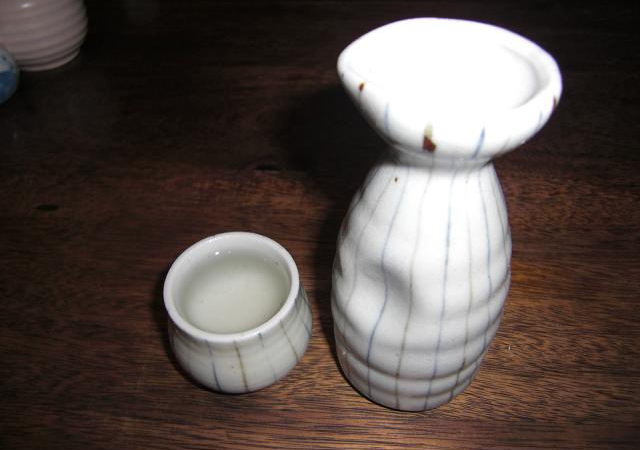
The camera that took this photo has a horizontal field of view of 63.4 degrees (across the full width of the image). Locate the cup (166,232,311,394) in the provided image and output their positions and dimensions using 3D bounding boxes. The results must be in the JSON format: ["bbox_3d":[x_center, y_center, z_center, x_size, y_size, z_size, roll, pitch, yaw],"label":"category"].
[{"bbox_3d":[-0.032,0.038,0.212,0.058,0.048,0.058,-1,48,1],"label":"cup"}]

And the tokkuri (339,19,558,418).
[{"bbox_3d":[0.035,0.009,0.176,0.063,0.137,0.063,5,48,7],"label":"tokkuri"}]

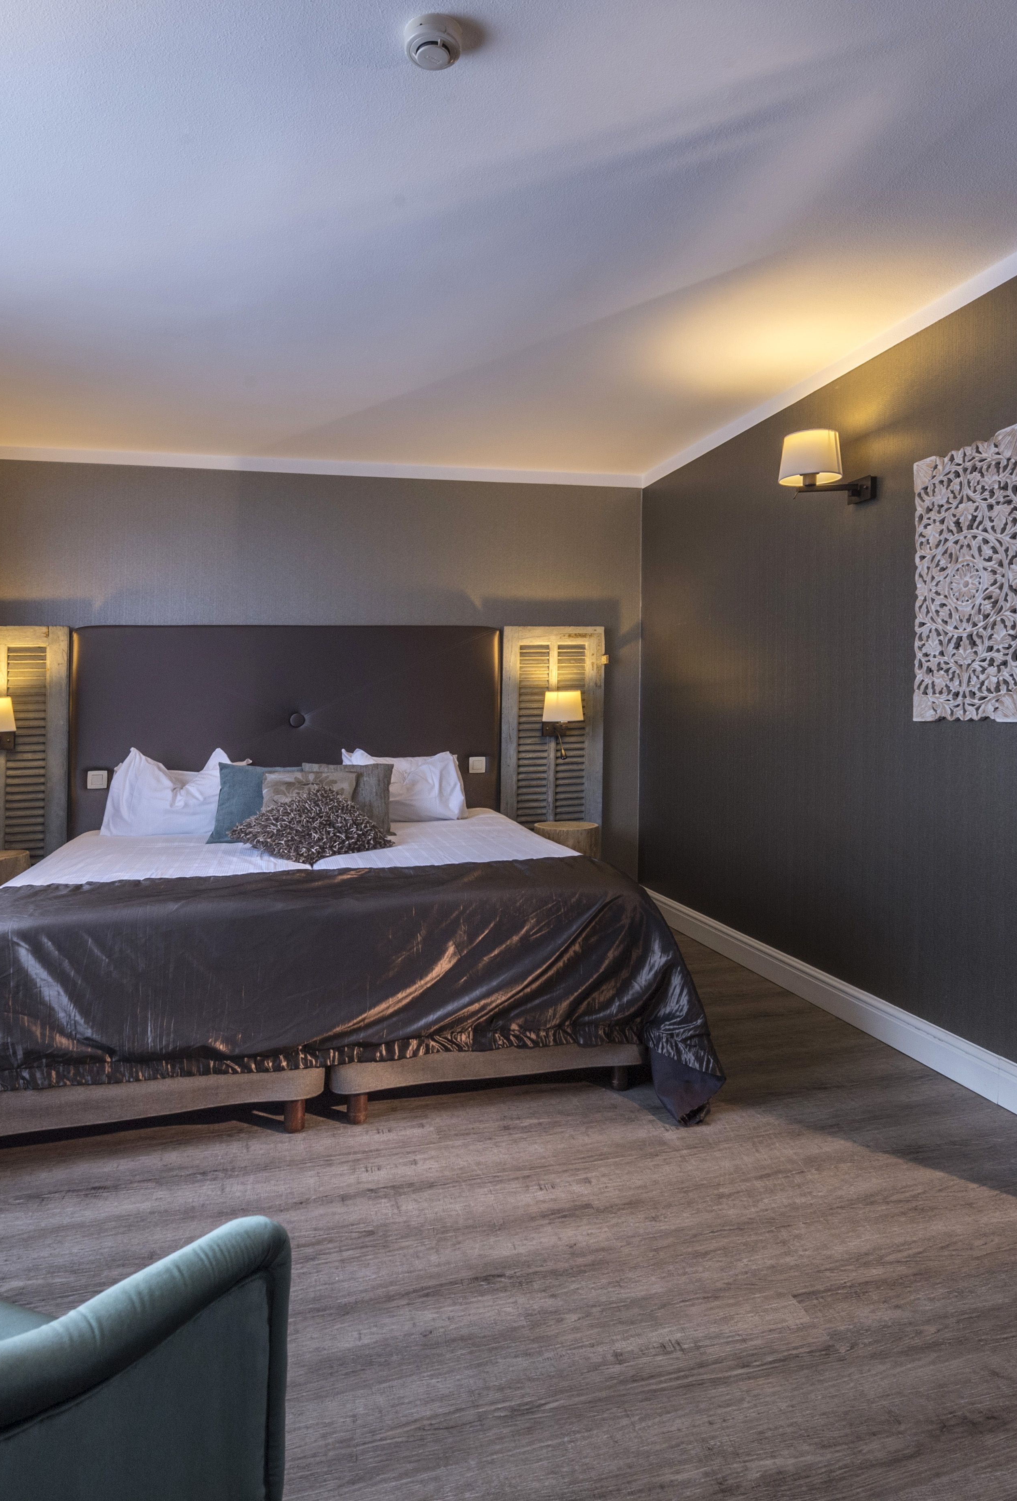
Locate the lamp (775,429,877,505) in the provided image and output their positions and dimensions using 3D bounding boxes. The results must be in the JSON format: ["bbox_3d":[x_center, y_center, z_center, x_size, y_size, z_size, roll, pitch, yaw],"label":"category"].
[{"bbox_3d":[1.089,-0.975,3.003,0.280,0.245,0.210,-1,2,-15],"label":"lamp"}]

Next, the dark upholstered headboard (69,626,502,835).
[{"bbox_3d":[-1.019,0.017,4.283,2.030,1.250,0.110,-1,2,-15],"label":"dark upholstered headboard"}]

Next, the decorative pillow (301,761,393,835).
[{"bbox_3d":[-0.693,0.214,3.808,0.400,0.380,0.130,-1,-36,-15],"label":"decorative pillow"}]

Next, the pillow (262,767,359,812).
[{"bbox_3d":[-0.785,0.223,3.472,0.380,0.360,0.120,-1,-36,-15],"label":"pillow"}]

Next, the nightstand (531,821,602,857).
[{"bbox_3d":[0.290,0.647,4.373,0.305,0.525,0.305,-1,2,-15],"label":"nightstand"}]

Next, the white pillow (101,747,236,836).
[{"bbox_3d":[-1.475,0.186,3.853,0.580,0.390,0.170,-1,-23,-15],"label":"white pillow"}]

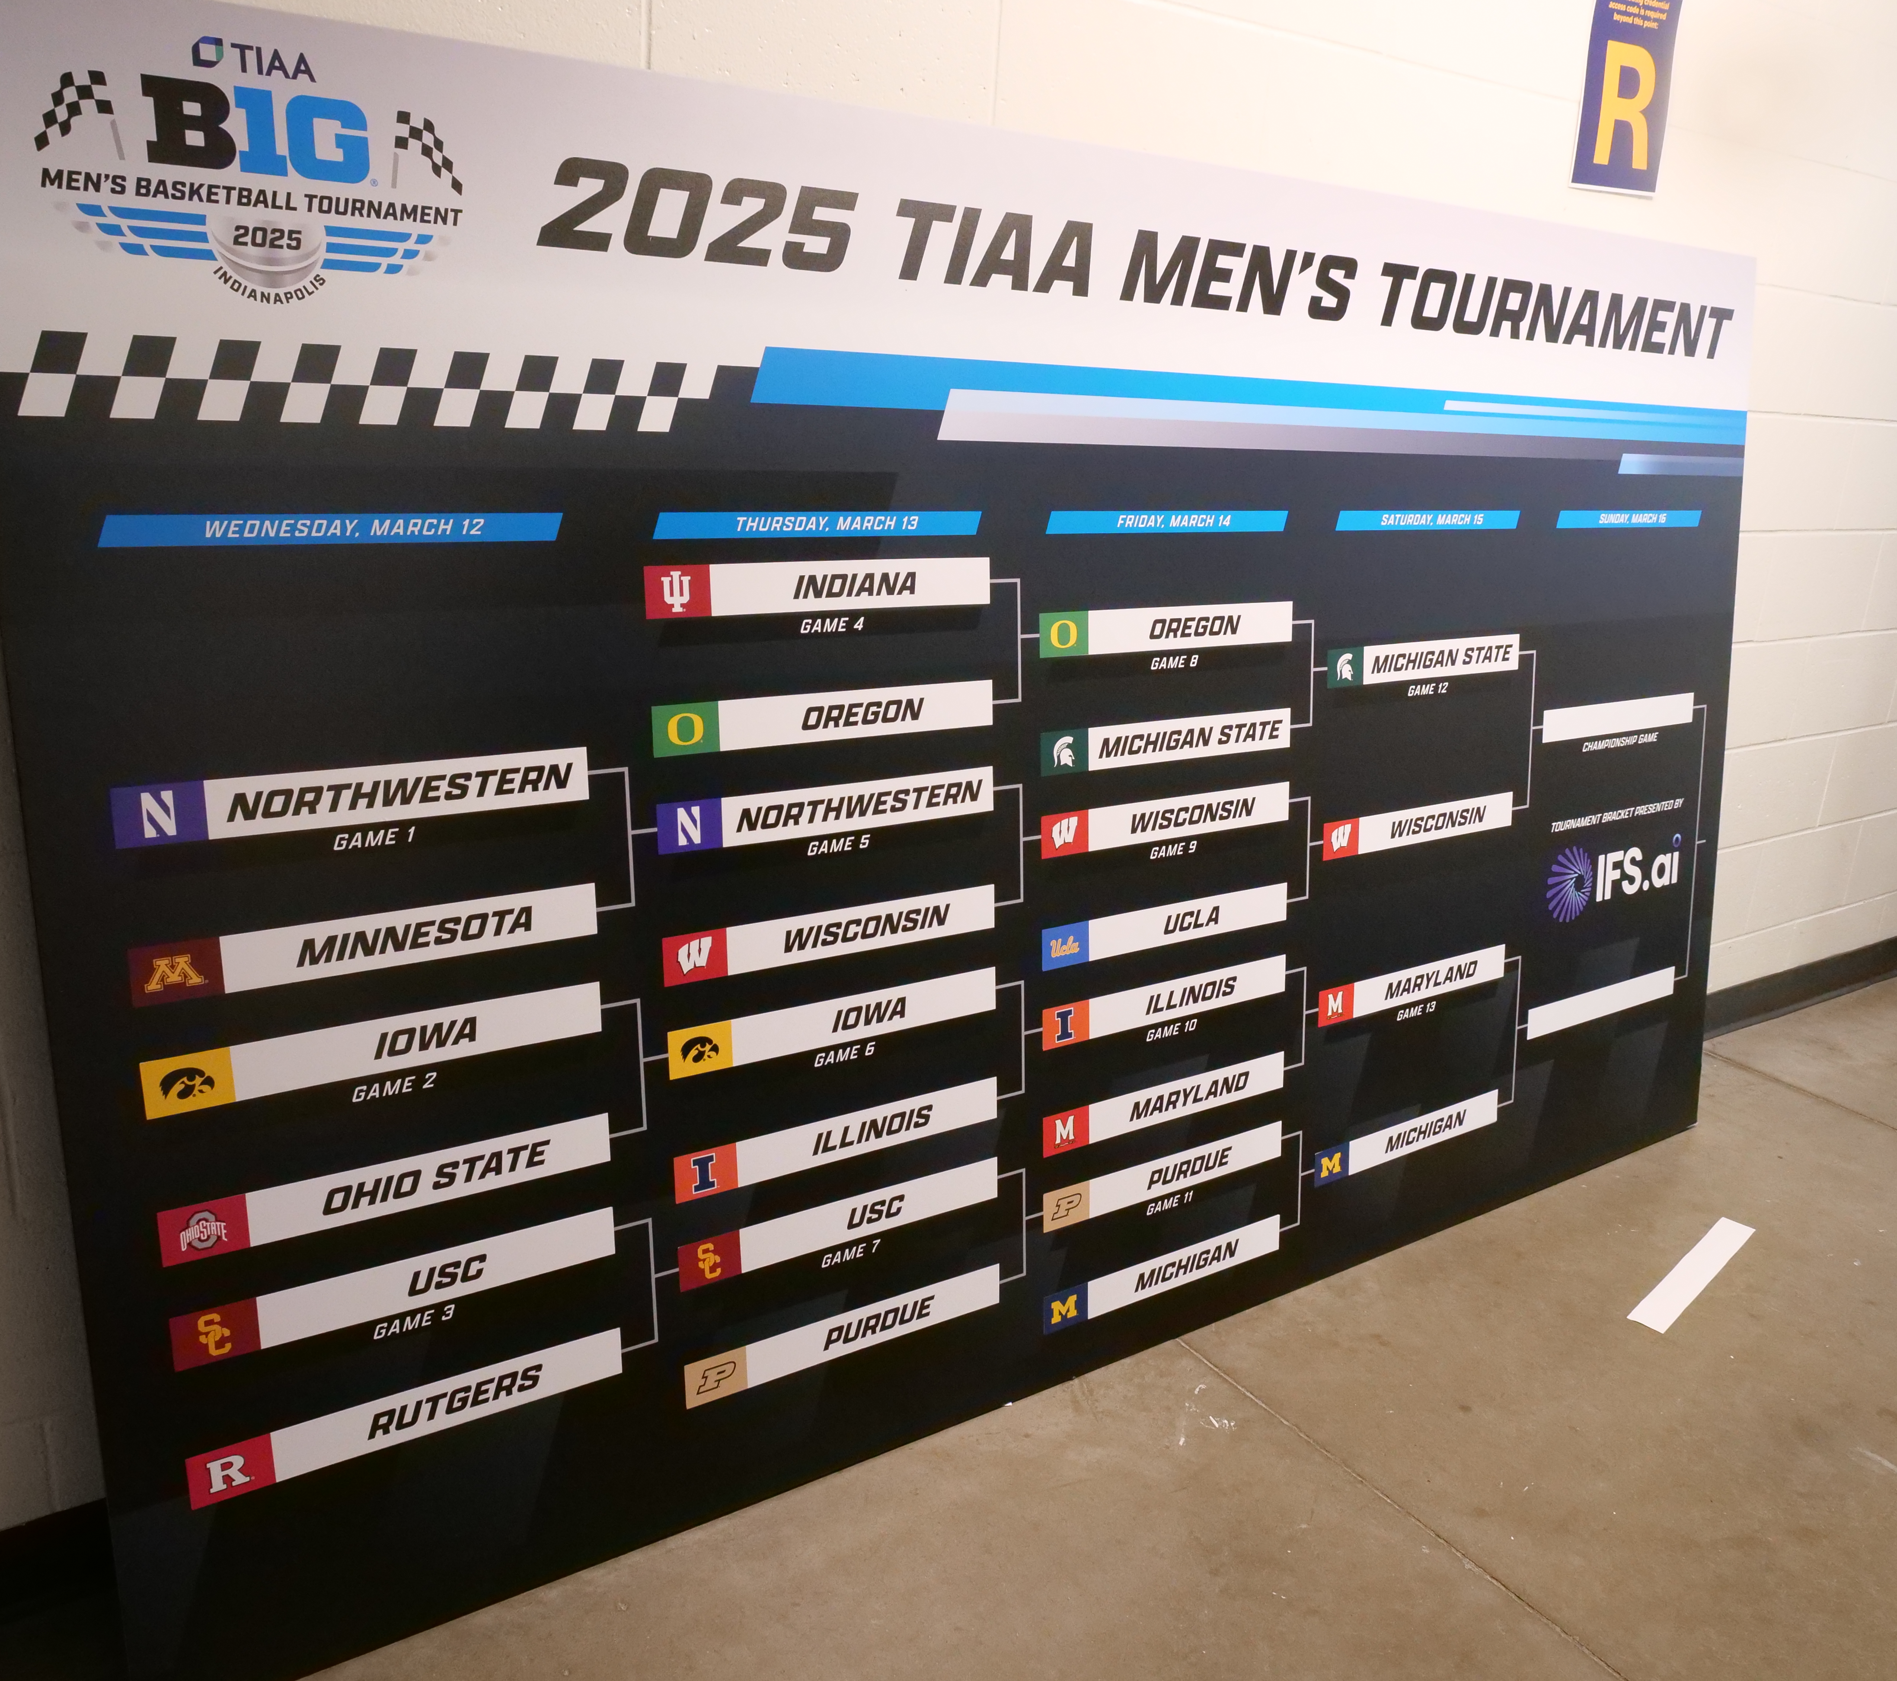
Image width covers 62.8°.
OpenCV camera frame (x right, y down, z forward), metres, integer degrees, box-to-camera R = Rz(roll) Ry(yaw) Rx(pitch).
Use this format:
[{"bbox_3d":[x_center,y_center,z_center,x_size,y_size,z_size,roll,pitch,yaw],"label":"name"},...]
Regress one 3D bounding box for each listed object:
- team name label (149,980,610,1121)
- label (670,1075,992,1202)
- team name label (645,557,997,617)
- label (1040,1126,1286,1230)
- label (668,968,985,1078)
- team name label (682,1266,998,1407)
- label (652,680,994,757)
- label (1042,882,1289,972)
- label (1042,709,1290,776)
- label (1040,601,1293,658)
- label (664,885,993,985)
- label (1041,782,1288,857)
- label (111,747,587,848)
[{"bbox_3d":[-0.513,0.189,1.429,0.409,0.051,0.007,-8,13,-34],"label":"team name label"},{"bbox_3d":[-0.114,0.329,1.731,0.414,0.051,0.007,-8,13,-34],"label":"label"},{"bbox_3d":[-0.124,-0.264,1.620,0.409,0.051,0.007,-8,12,-33],"label":"team name label"},{"bbox_3d":[0.287,0.435,2.029,0.415,0.051,0.007,-8,13,-34],"label":"label"},{"bbox_3d":[-0.117,0.197,1.707,0.414,0.051,0.007,-8,13,-34],"label":"label"},{"bbox_3d":[-0.109,0.559,1.765,0.409,0.051,0.007,-8,12,-33],"label":"team name label"},{"bbox_3d":[-0.122,-0.131,1.646,0.414,0.051,0.007,-8,13,-34],"label":"label"},{"bbox_3d":[0.281,0.107,1.957,0.409,0.051,0.007,-8,12,-33],"label":"label"},{"bbox_3d":[0.277,-0.123,1.926,0.415,0.051,0.007,-8,13,-34],"label":"label"},{"bbox_3d":[0.275,-0.258,1.892,0.409,0.051,0.007,-8,12,-33],"label":"label"},{"bbox_3d":[-0.117,0.101,1.684,0.409,0.051,0.007,-8,12,-33],"label":"label"},{"bbox_3d":[0.279,-0.027,1.944,0.415,0.051,0.007,-8,13,-34],"label":"label"},{"bbox_3d":[-0.517,-0.041,1.389,0.409,0.051,0.007,-8,12,-33],"label":"label"}]

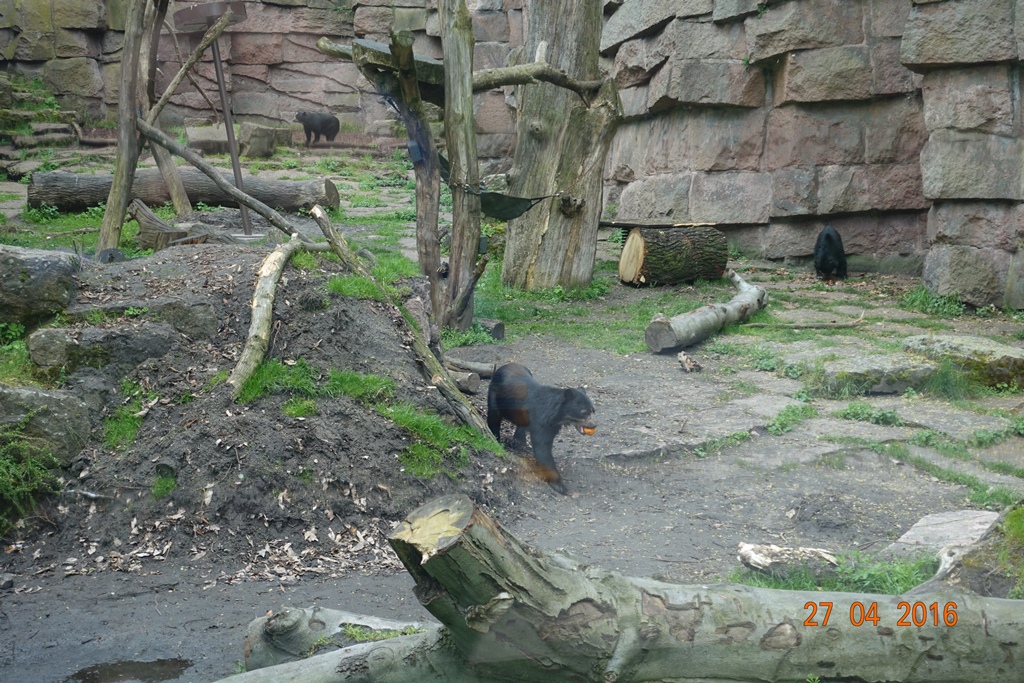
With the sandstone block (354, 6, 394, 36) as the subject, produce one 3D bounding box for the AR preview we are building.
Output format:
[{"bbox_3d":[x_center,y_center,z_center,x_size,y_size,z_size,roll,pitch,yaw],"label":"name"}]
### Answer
[{"bbox_3d":[-3.333,-7.794,40.298,0.970,0.716,0.600,0,7,0],"label":"sandstone block"}]

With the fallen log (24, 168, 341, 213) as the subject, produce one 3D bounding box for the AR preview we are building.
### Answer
[{"bbox_3d":[-4.868,-2.217,24.300,4.600,0.590,0.570,2,12,11],"label":"fallen log"}]

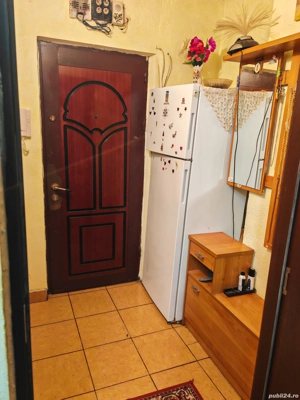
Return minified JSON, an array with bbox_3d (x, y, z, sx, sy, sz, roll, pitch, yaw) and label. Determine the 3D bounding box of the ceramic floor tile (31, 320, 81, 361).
[{"bbox_3d":[-0.655,0.953,2.146,0.330,0.010,0.341,-3,16,-22],"label":"ceramic floor tile"}]

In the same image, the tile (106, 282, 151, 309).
[{"bbox_3d":[-0.174,0.831,2.698,0.330,0.010,0.341,-3,16,-22],"label":"tile"}]

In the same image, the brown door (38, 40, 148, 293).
[{"bbox_3d":[-0.445,-0.183,2.590,0.828,1.980,0.050,-3,16,-22],"label":"brown door"}]

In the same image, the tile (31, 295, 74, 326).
[{"bbox_3d":[-0.784,0.868,2.450,0.330,0.010,0.341,-3,16,-22],"label":"tile"}]

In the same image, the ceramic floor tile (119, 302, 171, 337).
[{"bbox_3d":[-0.045,0.916,2.394,0.330,0.010,0.341,-3,16,-22],"label":"ceramic floor tile"}]

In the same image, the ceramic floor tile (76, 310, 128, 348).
[{"bbox_3d":[-0.350,0.935,2.270,0.330,0.010,0.341,-3,16,-22],"label":"ceramic floor tile"}]

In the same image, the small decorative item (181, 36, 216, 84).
[{"bbox_3d":[0.329,-0.930,2.128,0.215,0.328,0.165,-3,16,-22],"label":"small decorative item"}]

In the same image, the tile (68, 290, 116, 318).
[{"bbox_3d":[-0.479,0.849,2.574,0.330,0.010,0.341,-3,16,-22],"label":"tile"}]

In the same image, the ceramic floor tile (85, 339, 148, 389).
[{"bbox_3d":[-0.221,1.020,1.966,0.330,0.010,0.341,-3,16,-22],"label":"ceramic floor tile"}]

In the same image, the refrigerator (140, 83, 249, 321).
[{"bbox_3d":[0.361,0.017,2.511,0.591,1.706,0.627,-3,16,-22],"label":"refrigerator"}]

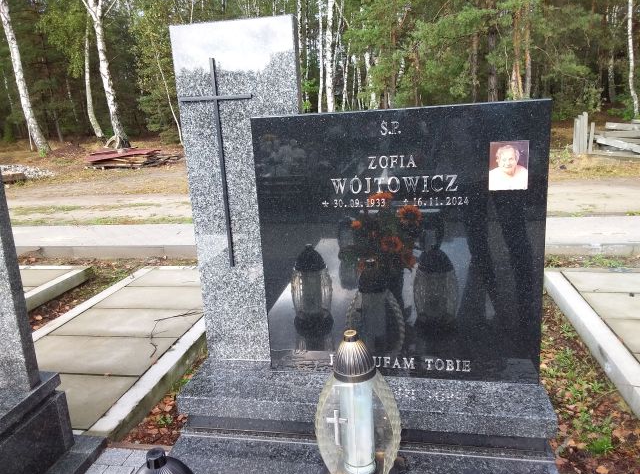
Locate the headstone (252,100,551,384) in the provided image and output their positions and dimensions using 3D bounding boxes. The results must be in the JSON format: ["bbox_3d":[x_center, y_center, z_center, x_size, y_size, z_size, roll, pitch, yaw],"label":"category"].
[{"bbox_3d":[0.207,0.029,1.413,0.750,0.731,0.060,0,12,13],"label":"headstone"}]

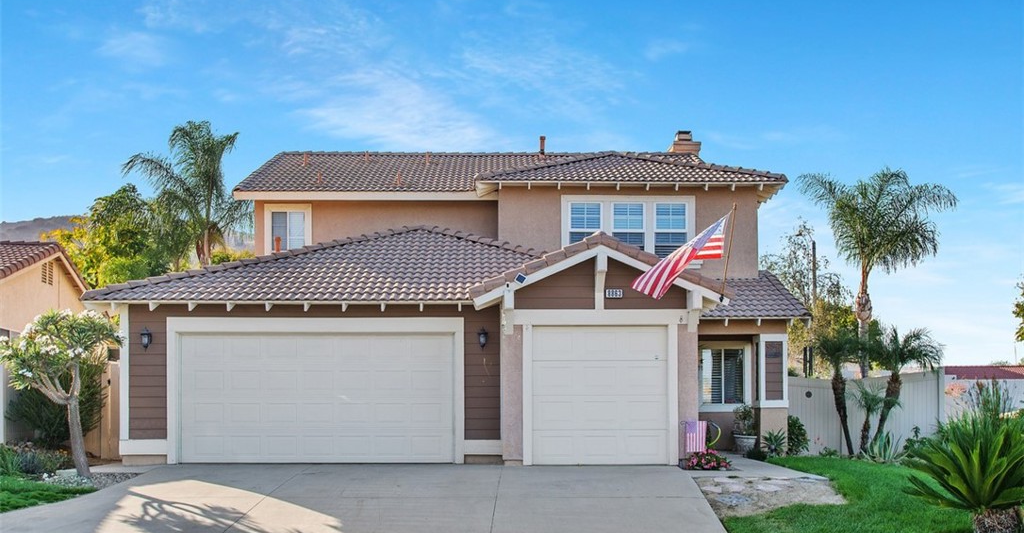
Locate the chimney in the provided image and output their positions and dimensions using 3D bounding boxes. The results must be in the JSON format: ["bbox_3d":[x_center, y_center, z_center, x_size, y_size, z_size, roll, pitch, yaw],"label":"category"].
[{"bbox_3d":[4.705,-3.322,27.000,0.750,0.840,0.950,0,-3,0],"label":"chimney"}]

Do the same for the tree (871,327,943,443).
[{"bbox_3d":[7.727,2.382,19.600,1.500,2.460,1.400,0,-2,0],"label":"tree"}]

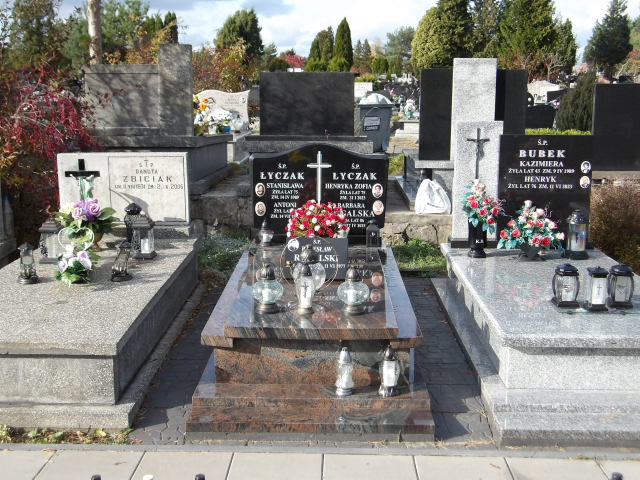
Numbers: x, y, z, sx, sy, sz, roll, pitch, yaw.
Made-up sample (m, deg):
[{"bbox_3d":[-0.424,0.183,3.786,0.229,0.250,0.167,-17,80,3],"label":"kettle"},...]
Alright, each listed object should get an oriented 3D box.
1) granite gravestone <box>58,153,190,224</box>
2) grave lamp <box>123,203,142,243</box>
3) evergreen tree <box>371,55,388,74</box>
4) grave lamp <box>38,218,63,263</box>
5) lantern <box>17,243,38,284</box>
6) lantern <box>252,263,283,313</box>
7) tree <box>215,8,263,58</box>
[{"bbox_3d":[-1.490,-0.388,5.925,0.980,0.550,0.085,0,10,2],"label":"granite gravestone"},{"bbox_3d":[-1.378,-0.115,5.674,0.130,0.310,0.130,0,12,1],"label":"grave lamp"},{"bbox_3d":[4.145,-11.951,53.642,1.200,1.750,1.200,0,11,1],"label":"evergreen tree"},{"bbox_3d":[-1.790,-0.001,5.165,0.140,0.295,0.140,-8,14,-34],"label":"grave lamp"},{"bbox_3d":[-1.758,0.133,4.658,0.125,0.240,0.125,-3,12,-14],"label":"lantern"},{"bbox_3d":[-0.247,0.220,3.651,0.146,0.231,0.146,0,11,1],"label":"lantern"},{"bbox_3d":[-5.458,-12.757,52.000,3.300,5.500,3.300,0,12,1],"label":"tree"}]

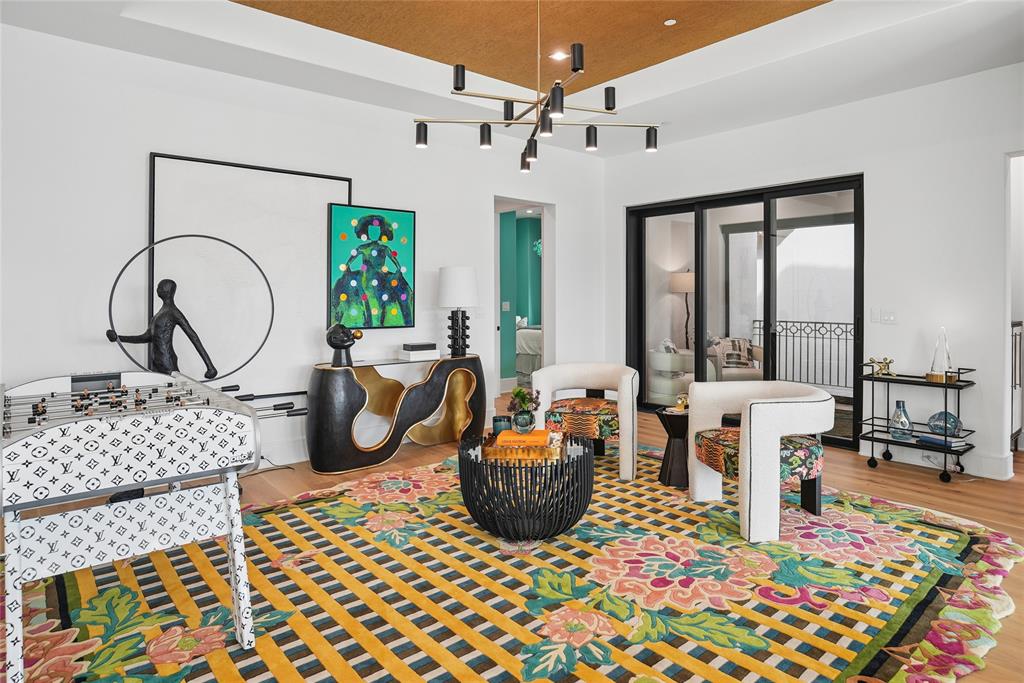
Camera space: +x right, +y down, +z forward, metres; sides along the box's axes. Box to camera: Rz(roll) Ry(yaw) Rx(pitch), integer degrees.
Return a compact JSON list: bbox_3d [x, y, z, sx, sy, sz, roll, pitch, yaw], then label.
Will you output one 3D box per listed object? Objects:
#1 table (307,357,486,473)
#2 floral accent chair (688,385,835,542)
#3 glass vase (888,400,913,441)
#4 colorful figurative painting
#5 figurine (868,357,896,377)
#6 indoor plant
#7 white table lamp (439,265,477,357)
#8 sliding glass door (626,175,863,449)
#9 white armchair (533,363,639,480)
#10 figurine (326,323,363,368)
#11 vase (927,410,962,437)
[{"bbox_3d":[-0.965,0.578,5.040,1.630,0.810,0.430,-2,3,-39],"label":"table"},{"bbox_3d":[1.644,0.700,3.610,0.770,0.770,0.760,-1,3,-10],"label":"floral accent chair"},{"bbox_3d":[3.100,0.630,4.540,0.190,0.315,0.190,-3,4,-44],"label":"glass vase"},{"bbox_3d":[-1.264,-0.675,5.190,0.800,1.070,0.050,-2,4,-38],"label":"colorful figurative painting"},{"bbox_3d":[3.040,0.200,4.670,0.165,0.155,0.180,-2,3,-44],"label":"figurine"},{"bbox_3d":[0.067,0.385,3.270,0.190,0.262,0.175,0,3,0],"label":"indoor plant"},{"bbox_3d":[-0.515,-0.280,5.400,0.360,0.840,0.360,0,3,0],"label":"white table lamp"},{"bbox_3d":[2.250,-0.305,5.960,0.140,2.430,2.520,-3,4,-42],"label":"sliding glass door"},{"bbox_3d":[0.640,0.618,4.720,0.770,0.780,0.710,1,3,17],"label":"white armchair"},{"bbox_3d":[-1.376,0.033,4.660,0.280,0.365,0.210,0,3,6],"label":"figurine"},{"bbox_3d":[3.345,0.638,4.400,0.240,0.200,0.270,-3,4,-44],"label":"vase"}]

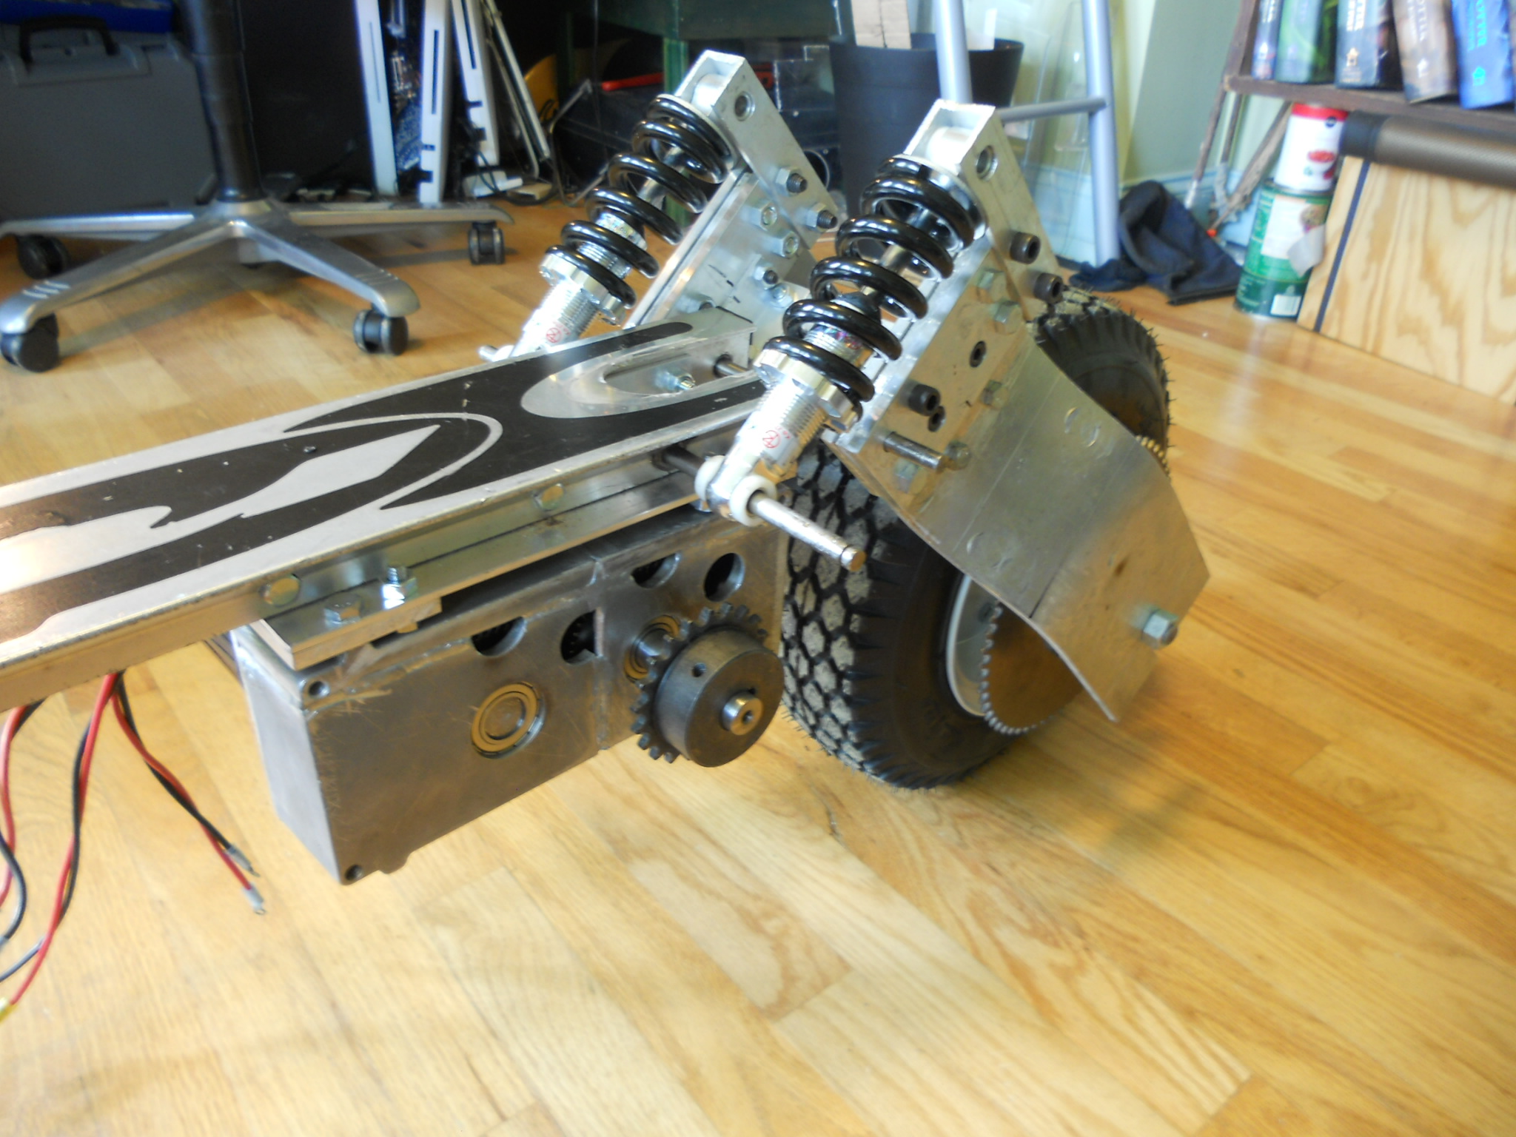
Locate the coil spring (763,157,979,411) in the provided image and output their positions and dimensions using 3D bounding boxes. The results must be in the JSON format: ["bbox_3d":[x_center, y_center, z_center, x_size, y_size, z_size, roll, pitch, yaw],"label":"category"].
[{"bbox_3d":[0.045,-0.109,0.462,0.047,0.087,0.047,29,-5,37],"label":"coil spring"}]

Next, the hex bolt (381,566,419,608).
[{"bbox_3d":[-0.109,0.003,0.359,0.011,0.015,0.011,-25,40,-38],"label":"hex bolt"}]

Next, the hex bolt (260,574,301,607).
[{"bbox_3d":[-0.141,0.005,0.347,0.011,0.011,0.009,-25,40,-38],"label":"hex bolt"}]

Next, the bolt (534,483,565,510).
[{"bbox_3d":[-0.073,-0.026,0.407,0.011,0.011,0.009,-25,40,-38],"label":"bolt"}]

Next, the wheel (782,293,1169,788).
[{"bbox_3d":[0.135,-0.017,0.722,0.313,0.313,0.095,-25,40,-38],"label":"wheel"}]

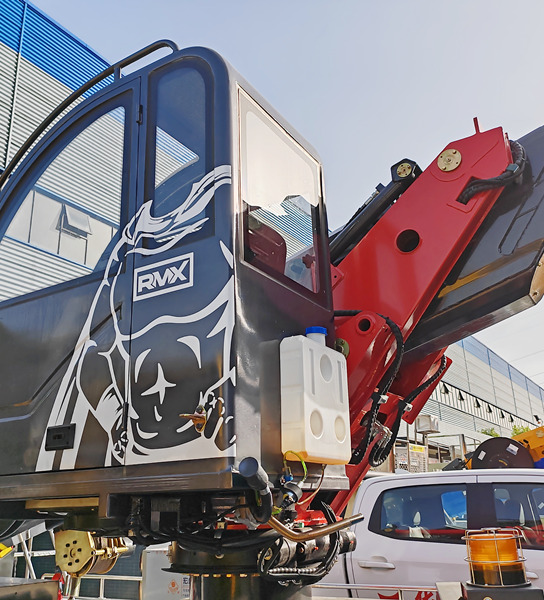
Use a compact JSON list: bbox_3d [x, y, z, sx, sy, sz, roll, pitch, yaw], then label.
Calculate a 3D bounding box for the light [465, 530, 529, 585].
[{"bbox_3d":[0.491,0.561,1.360,0.132,0.112,0.132,-13,-22,30],"label":"light"}]

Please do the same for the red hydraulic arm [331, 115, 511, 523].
[{"bbox_3d":[0.545,0.032,3.080,0.620,1.950,0.420,31,3,36],"label":"red hydraulic arm"}]

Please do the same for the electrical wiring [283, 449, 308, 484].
[{"bbox_3d":[0.077,0.568,2.130,0.060,0.110,0.080,-13,-22,30],"label":"electrical wiring"}]

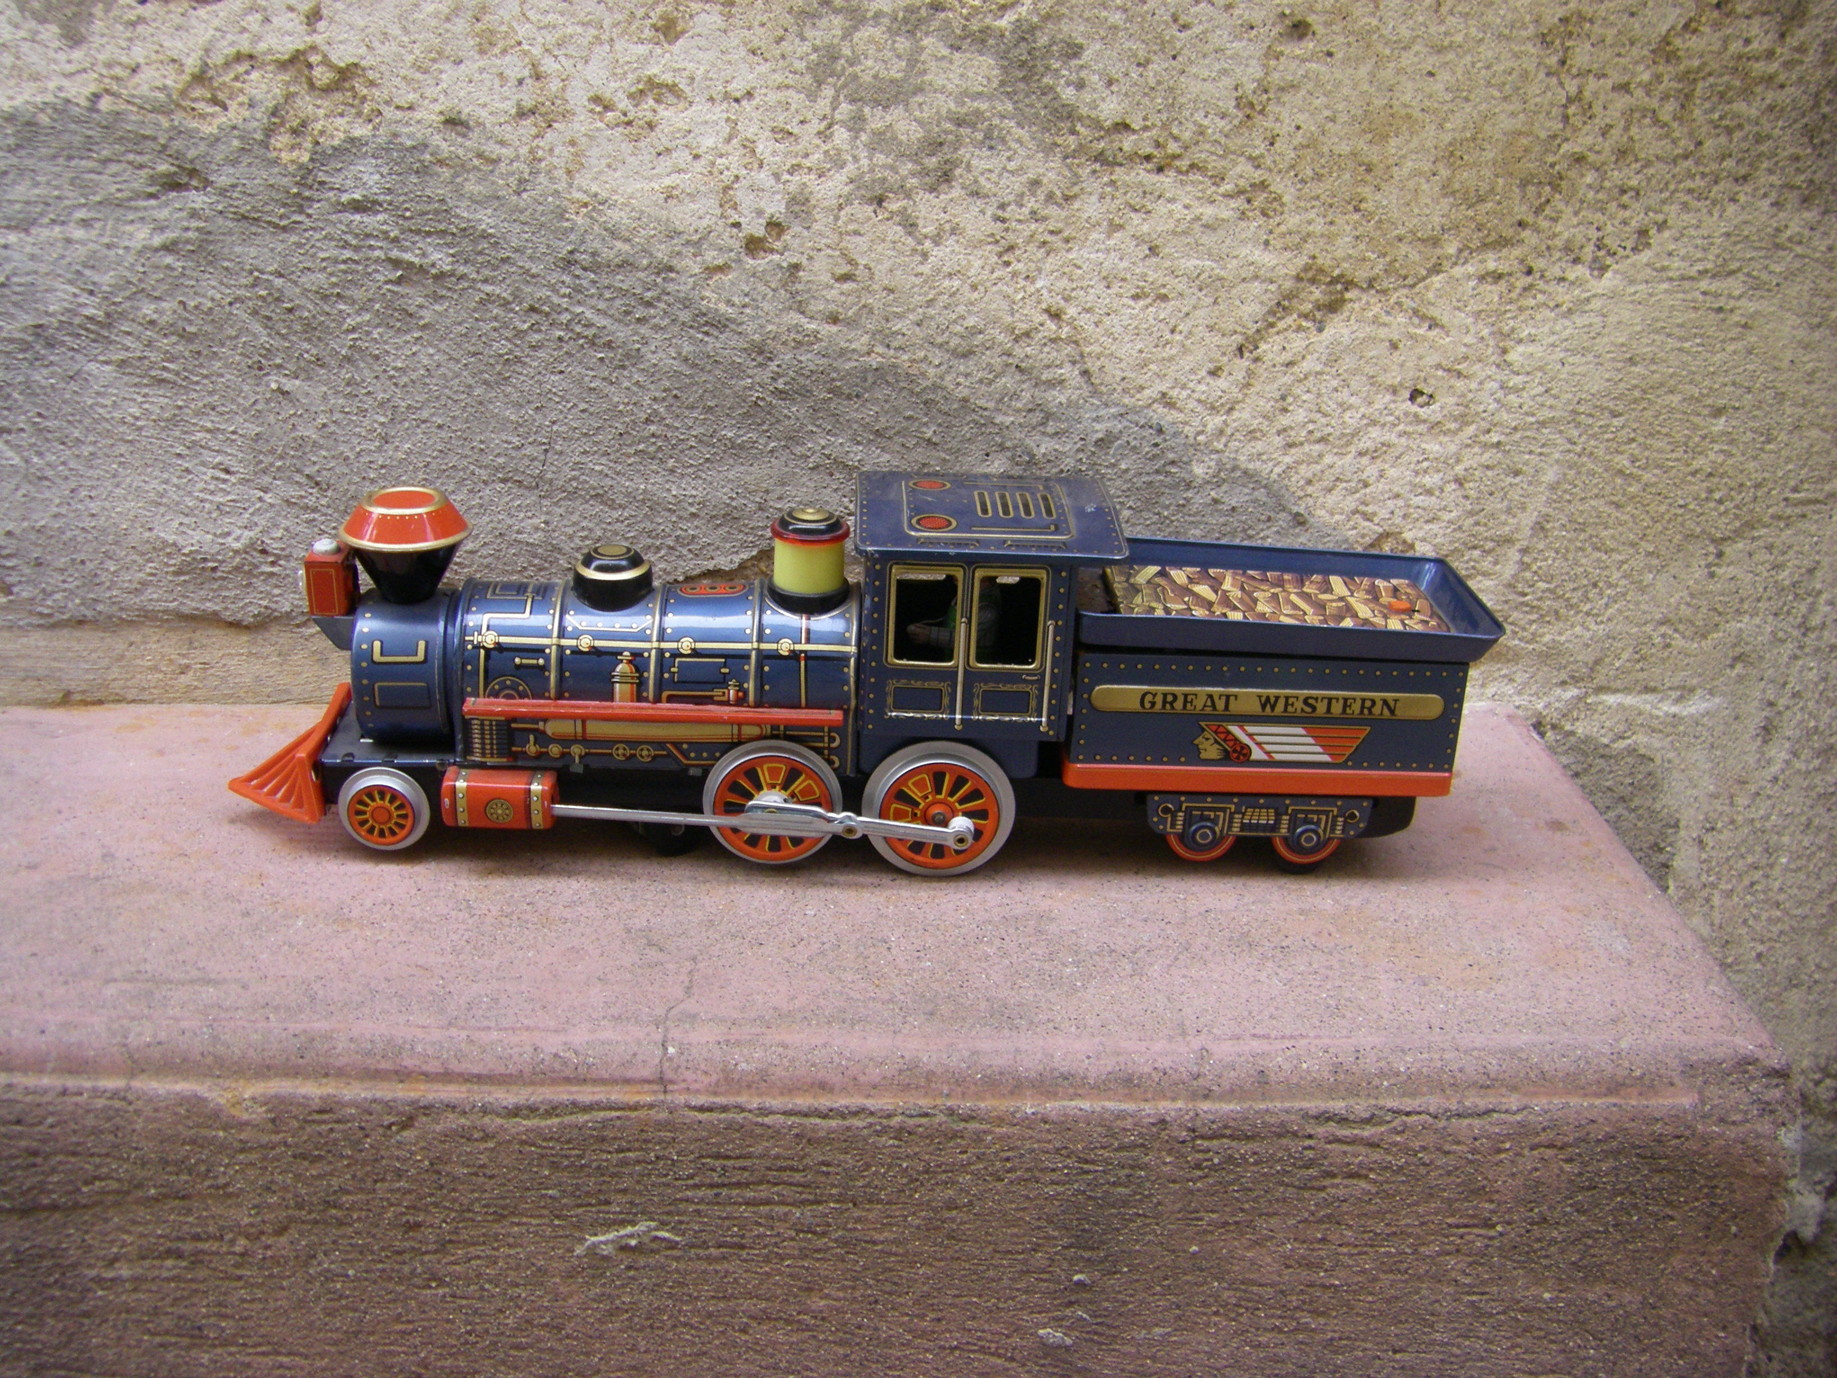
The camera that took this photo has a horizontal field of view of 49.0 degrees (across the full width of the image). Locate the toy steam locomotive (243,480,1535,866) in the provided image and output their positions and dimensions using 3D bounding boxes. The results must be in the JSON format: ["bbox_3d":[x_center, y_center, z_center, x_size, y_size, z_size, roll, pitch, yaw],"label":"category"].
[{"bbox_3d":[-0.023,-0.006,0.643,0.395,0.117,0.073,2,23,-2],"label":"toy steam locomotive"}]

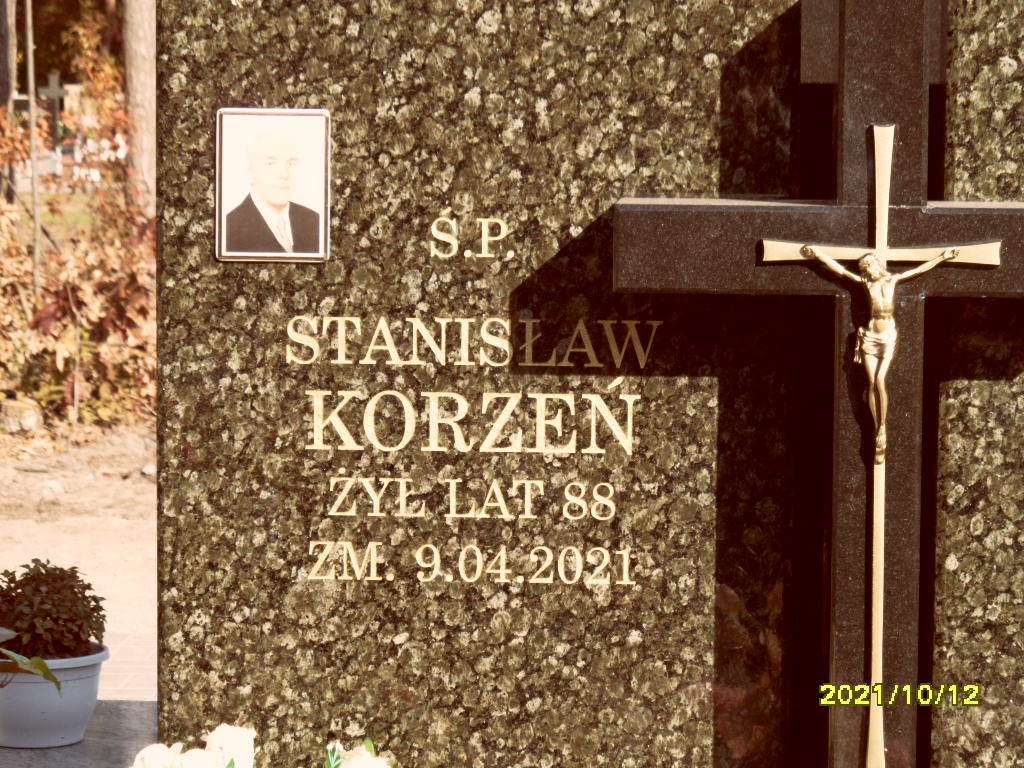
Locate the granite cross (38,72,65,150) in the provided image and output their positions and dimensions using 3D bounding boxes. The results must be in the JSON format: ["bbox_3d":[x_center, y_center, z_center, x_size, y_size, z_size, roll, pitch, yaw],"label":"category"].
[{"bbox_3d":[-4.650,-2.753,30.000,0.310,0.810,0.090,2,7,10],"label":"granite cross"}]

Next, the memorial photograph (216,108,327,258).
[{"bbox_3d":[-0.244,-0.203,3.030,0.117,0.158,0.010,1,6,1],"label":"memorial photograph"}]

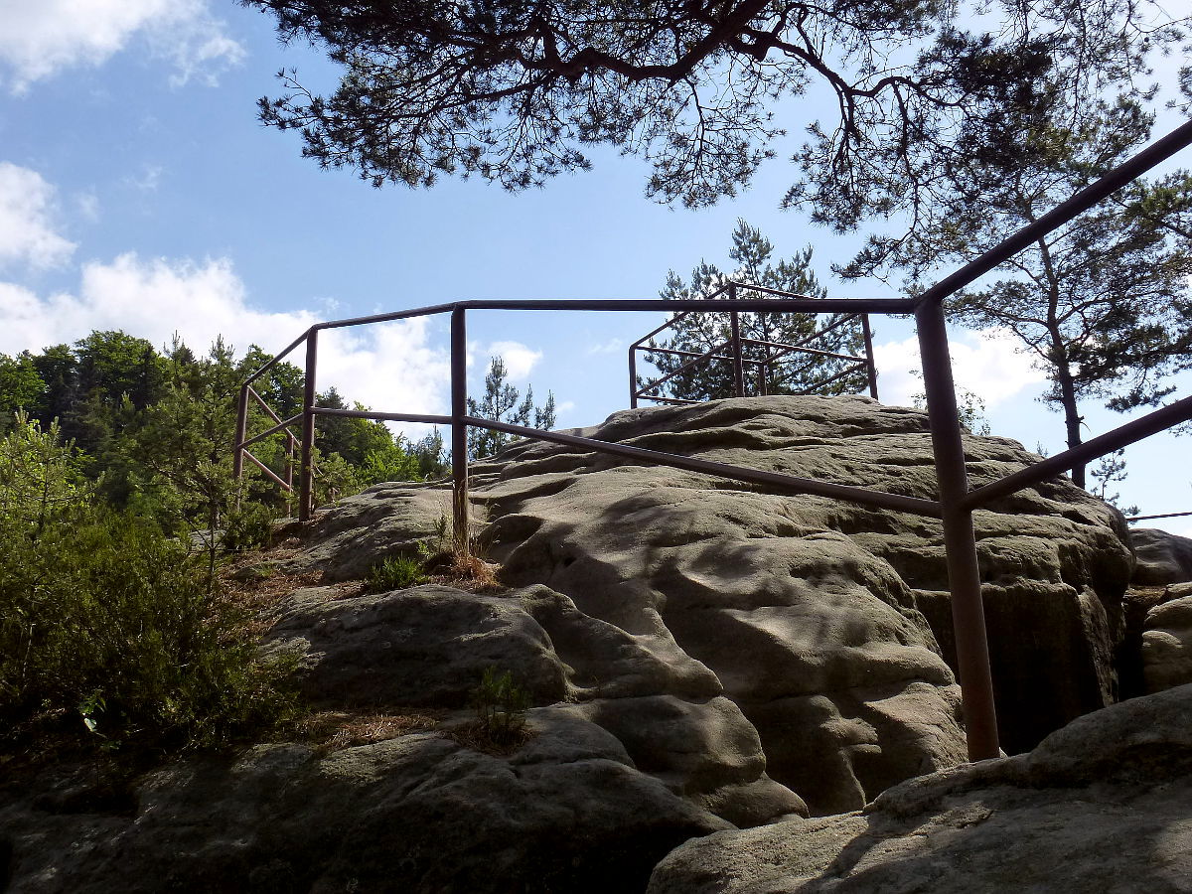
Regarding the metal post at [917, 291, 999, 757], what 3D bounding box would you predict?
[{"bbox_3d":[0.787,0.154,2.120,0.062,1.020,0.062,-2,-14,0],"label":"metal post"}]

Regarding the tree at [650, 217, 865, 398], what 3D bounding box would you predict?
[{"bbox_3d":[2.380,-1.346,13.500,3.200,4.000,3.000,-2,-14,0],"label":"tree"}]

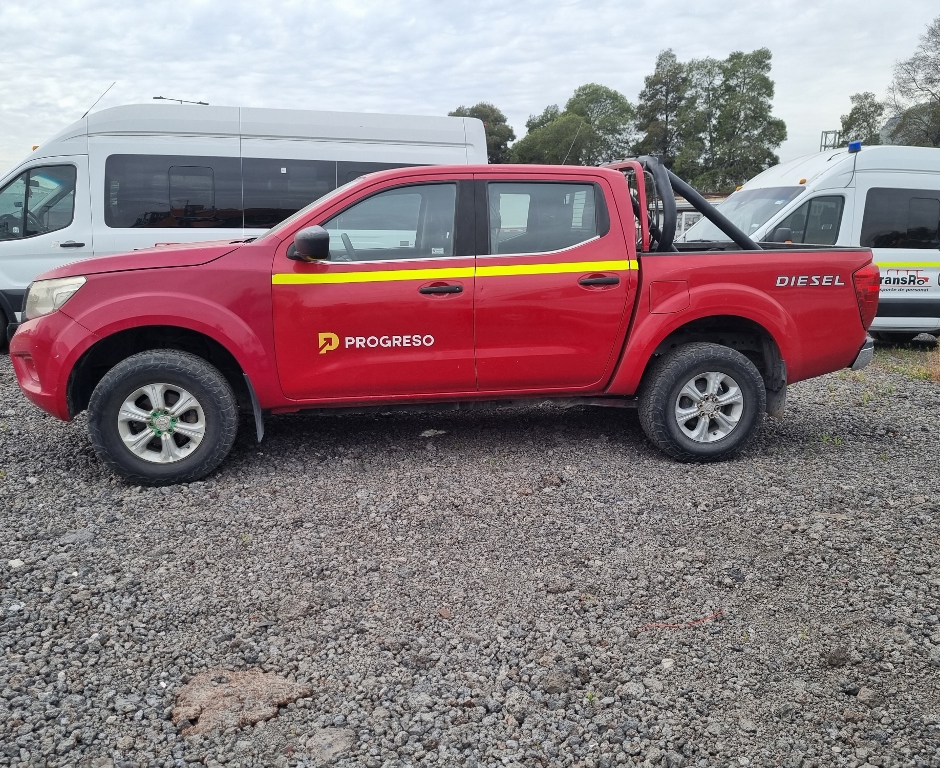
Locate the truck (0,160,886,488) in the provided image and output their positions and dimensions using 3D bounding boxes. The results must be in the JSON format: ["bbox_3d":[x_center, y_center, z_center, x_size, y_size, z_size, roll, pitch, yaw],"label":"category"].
[{"bbox_3d":[-0.102,-0.556,5.150,5.270,1.850,1.920,-1,13,-10],"label":"truck"}]

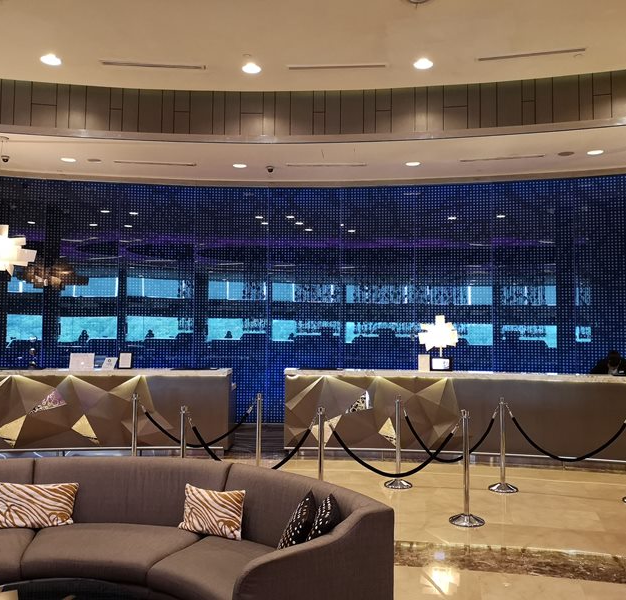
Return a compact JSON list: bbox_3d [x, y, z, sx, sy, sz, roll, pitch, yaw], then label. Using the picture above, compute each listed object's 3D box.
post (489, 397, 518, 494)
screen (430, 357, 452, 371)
[{"bbox_3d":[1.993,1.501,6.531,0.310,0.955,0.310,0,-3,0],"label":"post"},{"bbox_3d":[1.669,0.840,8.145,0.275,0.175,0.050,0,-3,7],"label":"screen"}]

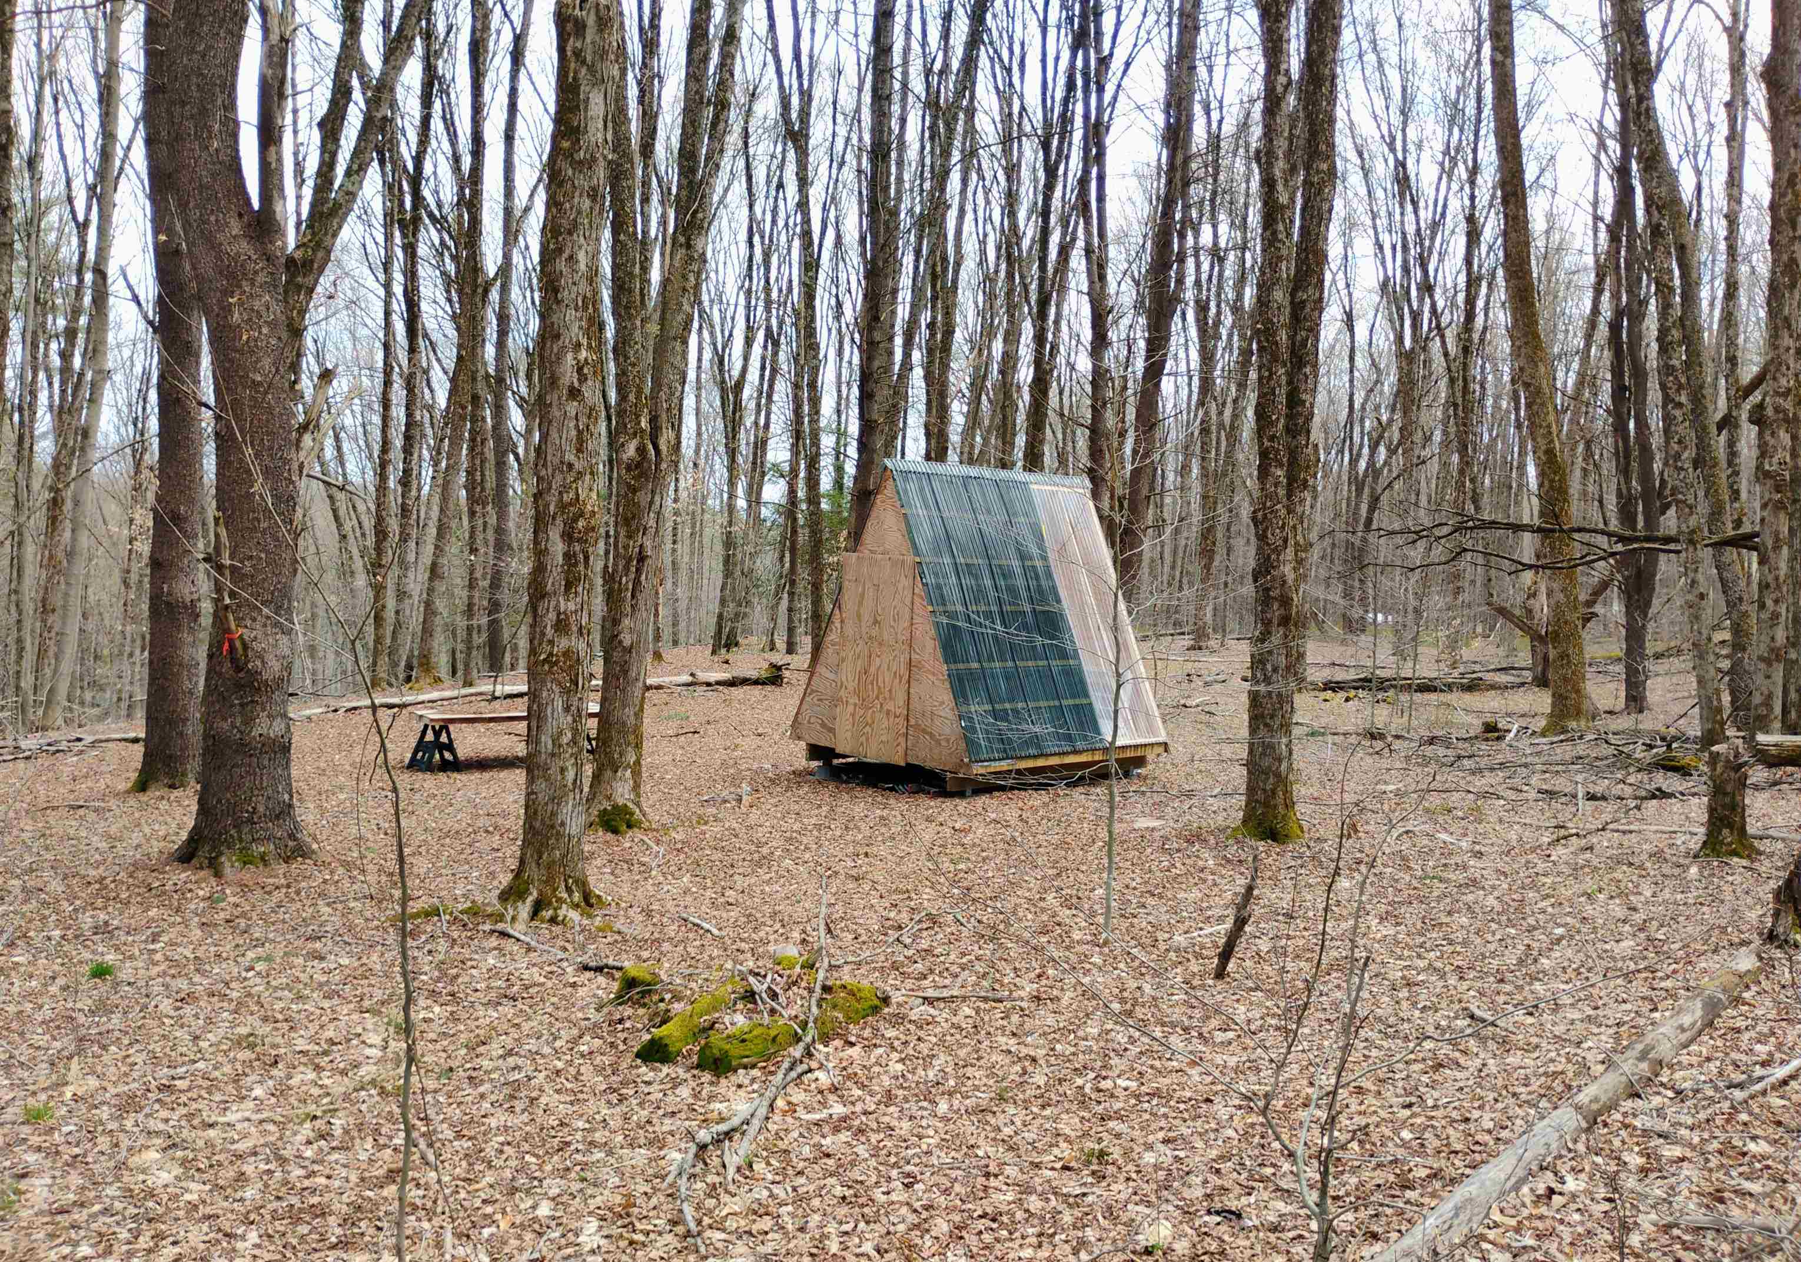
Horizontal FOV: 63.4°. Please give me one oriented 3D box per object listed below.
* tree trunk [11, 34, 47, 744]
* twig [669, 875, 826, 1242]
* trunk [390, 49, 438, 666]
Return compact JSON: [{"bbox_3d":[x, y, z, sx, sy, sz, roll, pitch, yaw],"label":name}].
[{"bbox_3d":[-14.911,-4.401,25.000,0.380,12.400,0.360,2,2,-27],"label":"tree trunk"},{"bbox_3d":[-0.480,1.520,6.100,0.450,0.320,4.200,2,3,2],"label":"twig"},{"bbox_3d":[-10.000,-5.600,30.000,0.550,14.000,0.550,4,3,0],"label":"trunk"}]

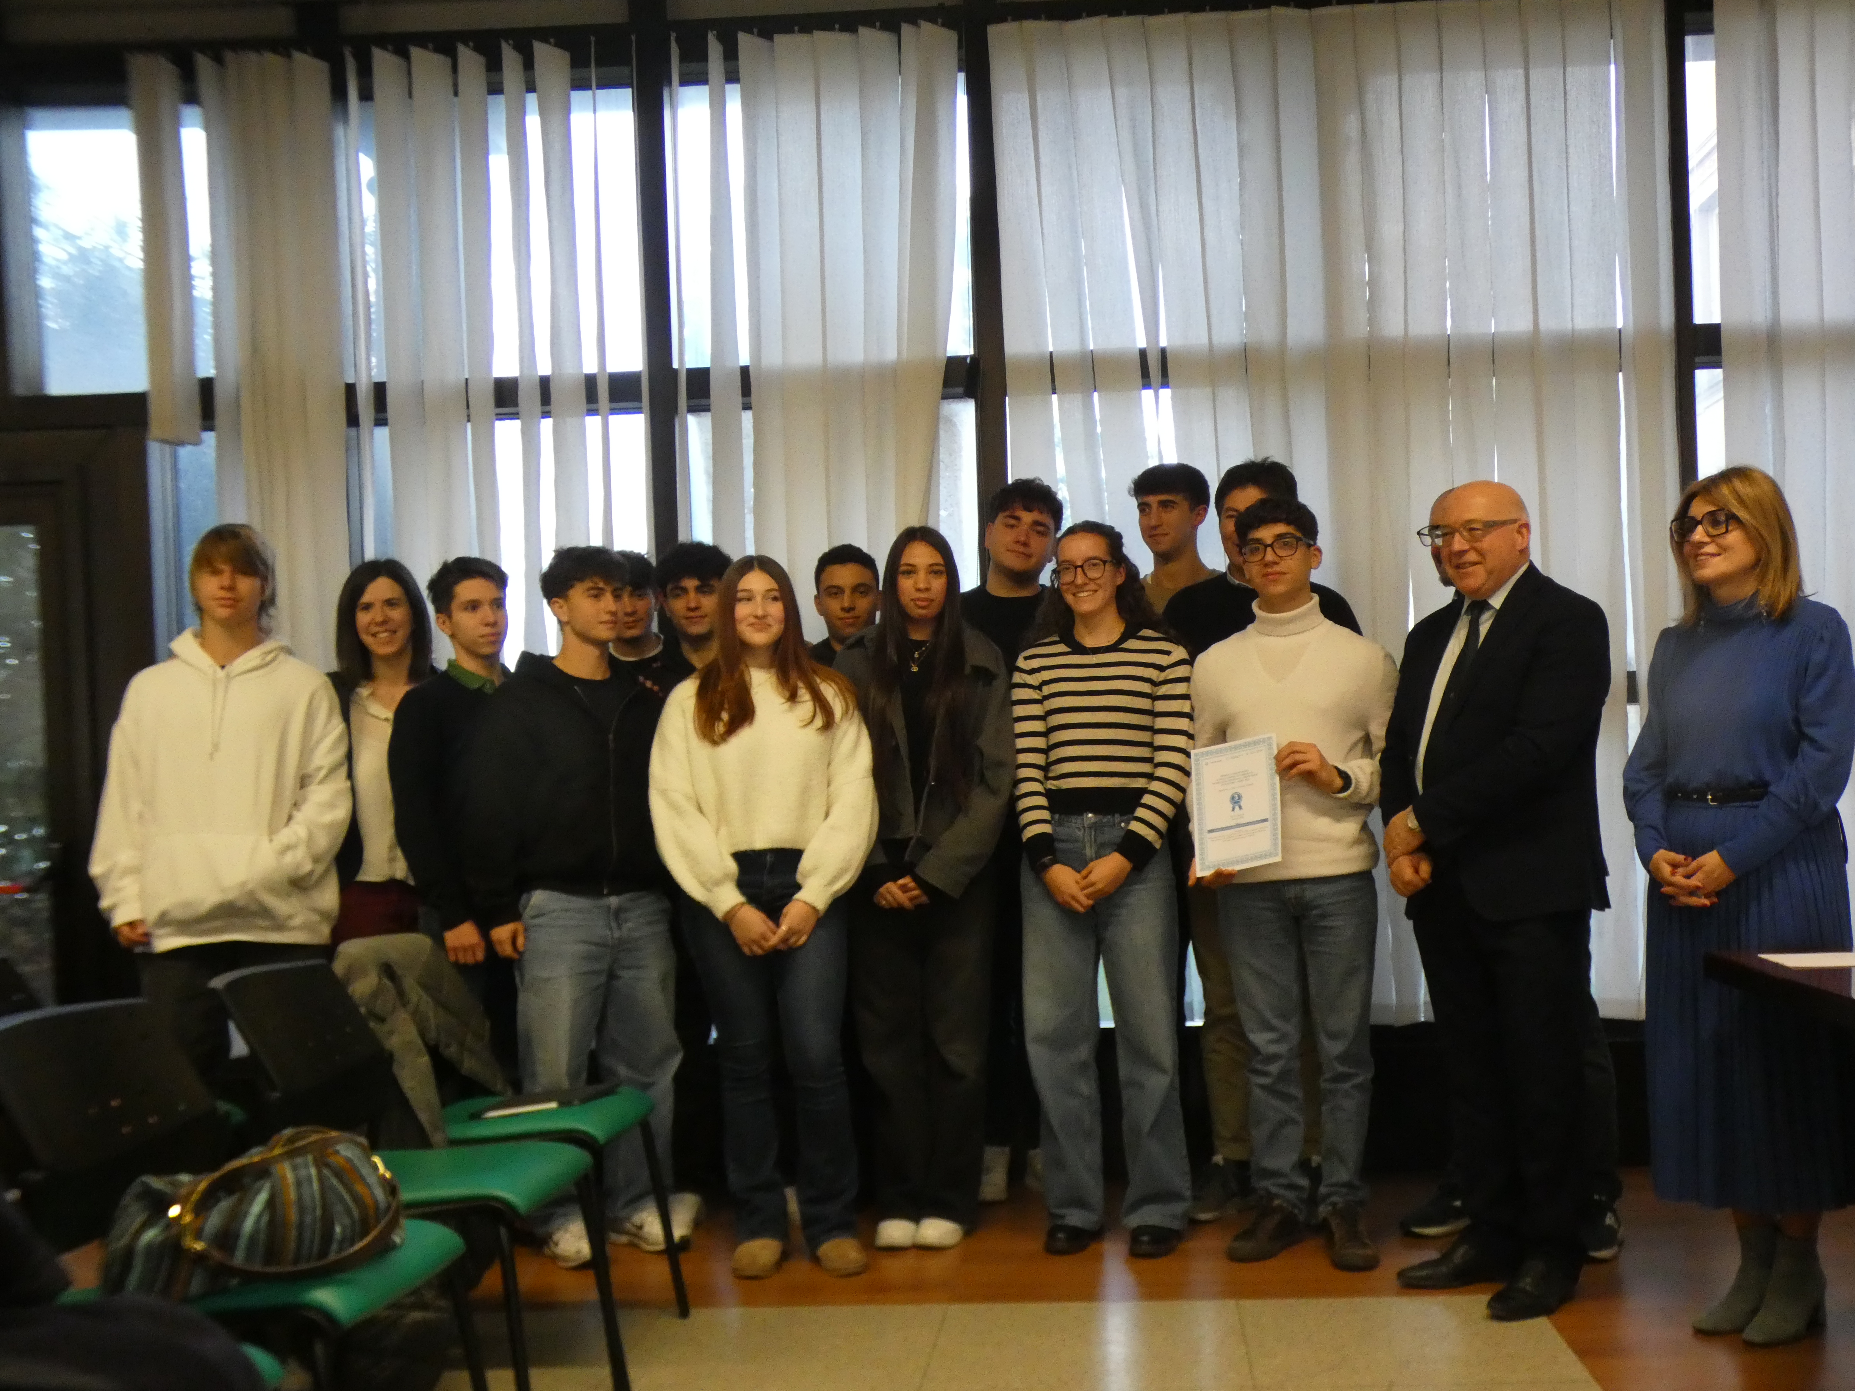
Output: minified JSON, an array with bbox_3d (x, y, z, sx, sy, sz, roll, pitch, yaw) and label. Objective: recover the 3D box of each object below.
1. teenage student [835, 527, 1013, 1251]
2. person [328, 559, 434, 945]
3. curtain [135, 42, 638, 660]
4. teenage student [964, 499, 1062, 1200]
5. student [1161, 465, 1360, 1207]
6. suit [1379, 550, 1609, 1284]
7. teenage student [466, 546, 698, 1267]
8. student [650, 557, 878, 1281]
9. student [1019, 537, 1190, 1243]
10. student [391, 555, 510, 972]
[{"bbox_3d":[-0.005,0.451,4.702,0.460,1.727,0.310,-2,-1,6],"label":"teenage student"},{"bbox_3d":[-1.355,0.485,4.870,0.460,1.660,0.300,-2,-1,-6],"label":"person"},{"bbox_3d":[-1.476,-0.430,5.420,1.413,2.794,0.130,-2,-1,3],"label":"curtain"},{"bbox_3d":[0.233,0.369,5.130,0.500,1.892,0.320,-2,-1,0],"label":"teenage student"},{"bbox_3d":[0.836,0.347,4.872,0.520,1.887,0.320,-2,-1,13],"label":"student"},{"bbox_3d":[1.227,0.475,4.131,0.510,1.517,0.340,-3,-2,45],"label":"suit"},{"bbox_3d":[-0.834,0.489,4.694,0.540,1.703,0.340,-1,-1,-20],"label":"teenage student"},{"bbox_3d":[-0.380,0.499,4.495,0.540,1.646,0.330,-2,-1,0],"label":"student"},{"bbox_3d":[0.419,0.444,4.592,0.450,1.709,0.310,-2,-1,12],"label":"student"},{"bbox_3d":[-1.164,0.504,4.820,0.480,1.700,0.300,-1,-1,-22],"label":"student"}]

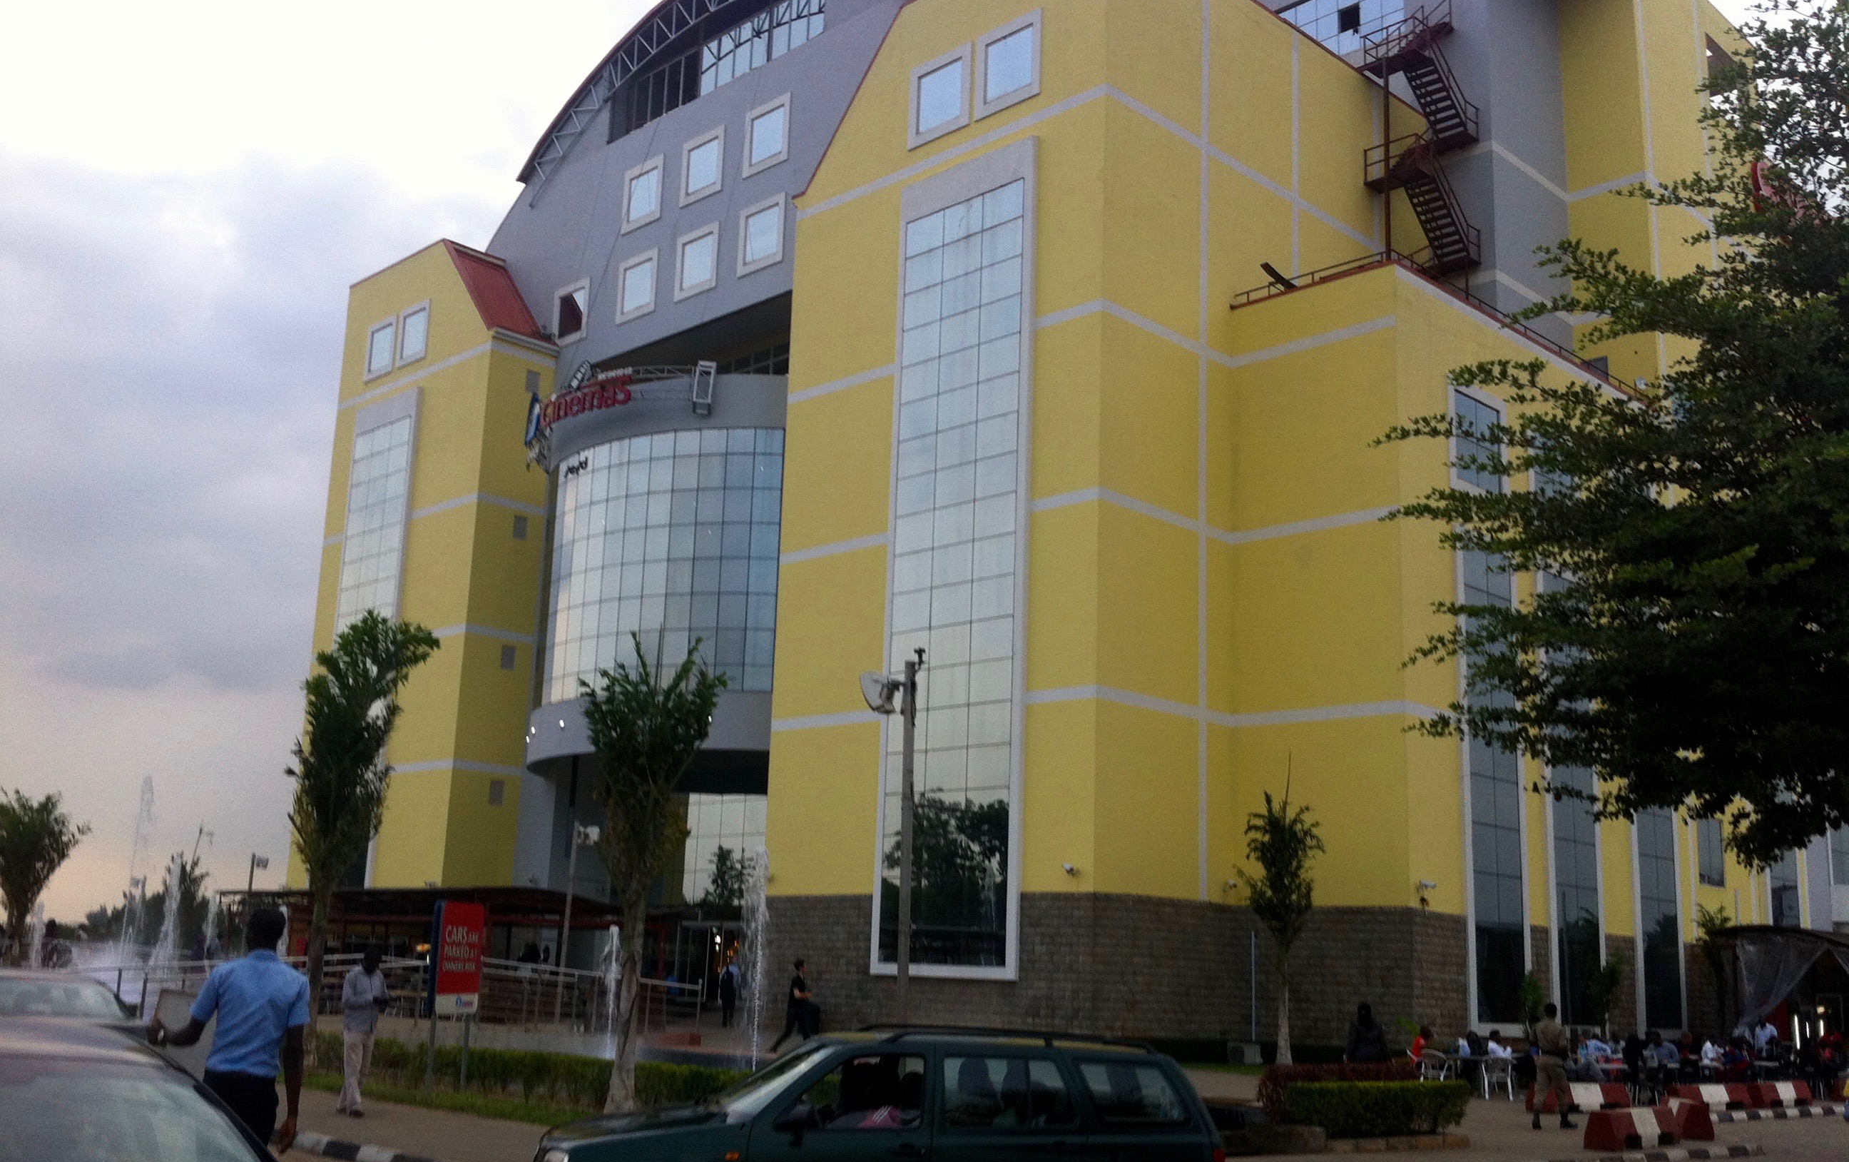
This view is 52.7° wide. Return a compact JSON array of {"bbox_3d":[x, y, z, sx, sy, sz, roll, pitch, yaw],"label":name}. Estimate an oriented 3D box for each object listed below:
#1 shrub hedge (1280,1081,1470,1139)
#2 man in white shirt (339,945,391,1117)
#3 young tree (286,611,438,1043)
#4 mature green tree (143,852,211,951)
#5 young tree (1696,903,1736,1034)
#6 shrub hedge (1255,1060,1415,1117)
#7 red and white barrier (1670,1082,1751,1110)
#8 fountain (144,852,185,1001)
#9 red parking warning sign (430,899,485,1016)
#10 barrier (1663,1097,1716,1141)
[{"bbox_3d":[5.107,6.005,21.352,2.600,0.640,0.800,13,-17,-41],"label":"shrub hedge"},{"bbox_3d":[-5.997,4.805,20.032,0.480,1.749,0.380,11,-15,-36],"label":"man in white shirt"},{"bbox_3d":[-8.550,3.754,27.838,2.100,6.793,2.000,6,-13,-17],"label":"young tree"},{"bbox_3d":[-25.367,11.736,63.777,2.100,4.932,2.100,2,-12,0],"label":"mature green tree"},{"bbox_3d":[19.946,10.247,47.053,1.000,4.165,1.000,2,-12,0],"label":"young tree"},{"bbox_3d":[5.518,6.802,25.047,0.650,0.700,3.300,-10,-17,43],"label":"shrub hedge"},{"bbox_3d":[13.643,9.005,32.573,1.800,0.480,0.500,10,-15,-32],"label":"red and white barrier"},{"bbox_3d":[-15.808,7.290,38.850,0.800,3.282,0.800,6,-13,-19],"label":"fountain"},{"bbox_3d":[-6.160,4.986,24.642,0.150,1.502,0.750,-5,-15,28],"label":"red parking warning sign"},{"bbox_3d":[10.143,7.171,24.941,0.470,0.480,1.150,1,-12,5],"label":"barrier"}]

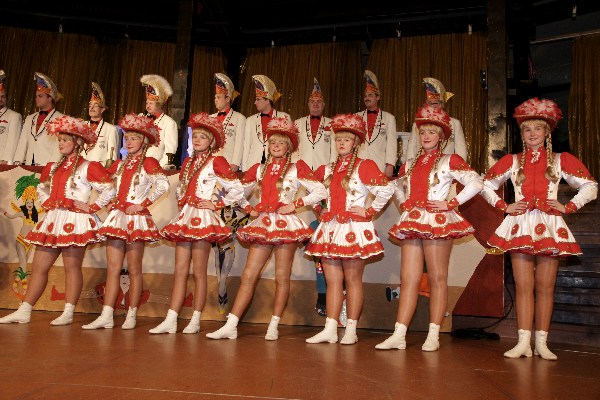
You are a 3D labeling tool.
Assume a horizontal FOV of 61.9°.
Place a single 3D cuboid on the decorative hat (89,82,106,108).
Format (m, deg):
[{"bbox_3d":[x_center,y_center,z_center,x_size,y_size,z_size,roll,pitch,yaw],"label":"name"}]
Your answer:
[{"bbox_3d":[-2.060,-1.066,5.100,0.170,0.250,0.270,0,-5,3],"label":"decorative hat"}]

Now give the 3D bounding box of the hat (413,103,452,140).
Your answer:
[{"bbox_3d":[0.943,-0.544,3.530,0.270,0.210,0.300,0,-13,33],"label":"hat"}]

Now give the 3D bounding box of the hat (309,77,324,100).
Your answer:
[{"bbox_3d":[0.156,-1.048,4.720,0.160,0.230,0.260,0,-3,6],"label":"hat"}]

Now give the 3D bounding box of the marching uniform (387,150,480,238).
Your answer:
[{"bbox_3d":[0.950,-0.035,3.530,0.660,0.620,0.460,0,0,34],"label":"marching uniform"}]

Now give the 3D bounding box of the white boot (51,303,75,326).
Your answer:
[{"bbox_3d":[-1.853,0.892,3.909,0.091,0.172,0.237,-3,-10,31],"label":"white boot"}]

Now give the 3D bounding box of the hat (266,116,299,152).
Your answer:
[{"bbox_3d":[-0.138,-0.487,3.720,0.260,0.210,0.290,0,-13,22],"label":"hat"}]

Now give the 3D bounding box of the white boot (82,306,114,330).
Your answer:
[{"bbox_3d":[-1.514,0.890,3.757,0.237,0.172,0.091,6,-9,-23],"label":"white boot"}]

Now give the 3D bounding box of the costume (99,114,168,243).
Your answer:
[{"bbox_3d":[-1.349,-0.178,4.050,0.620,1.020,0.480,0,0,24],"label":"costume"}]

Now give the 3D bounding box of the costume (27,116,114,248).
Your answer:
[{"bbox_3d":[-1.804,-0.122,3.990,0.646,1.020,0.444,1,-9,12],"label":"costume"}]

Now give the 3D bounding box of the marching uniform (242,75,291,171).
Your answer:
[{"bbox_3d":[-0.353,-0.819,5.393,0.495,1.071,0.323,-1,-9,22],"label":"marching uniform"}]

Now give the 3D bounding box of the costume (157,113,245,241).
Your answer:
[{"bbox_3d":[-0.760,-0.179,3.900,0.640,1.000,0.480,0,0,25],"label":"costume"}]

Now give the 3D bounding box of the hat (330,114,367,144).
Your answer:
[{"bbox_3d":[0.364,-0.514,3.697,0.263,0.192,0.313,-1,-9,20],"label":"hat"}]

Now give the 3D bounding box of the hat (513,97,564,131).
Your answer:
[{"bbox_3d":[1.629,-0.583,3.424,0.293,0.192,0.323,-3,-10,32],"label":"hat"}]

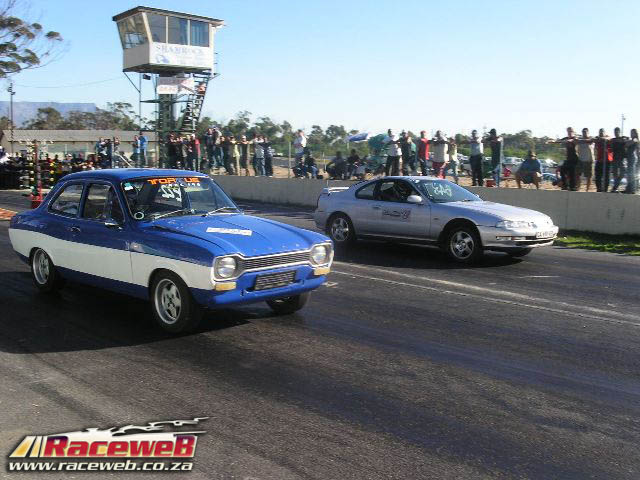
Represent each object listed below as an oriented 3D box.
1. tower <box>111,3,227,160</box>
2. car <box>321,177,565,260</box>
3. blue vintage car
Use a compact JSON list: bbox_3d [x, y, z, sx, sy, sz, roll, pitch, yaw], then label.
[{"bbox_3d":[-7.992,-7.581,37.043,4.475,7.912,3.970,-3,8,-35],"label":"tower"},{"bbox_3d":[1.843,-0.438,11.709,1.770,1.270,4.400,-5,9,-42],"label":"car"},{"bbox_3d":[-1.678,-0.046,7.174,3.820,1.350,1.570,7,9,44],"label":"blue vintage car"}]

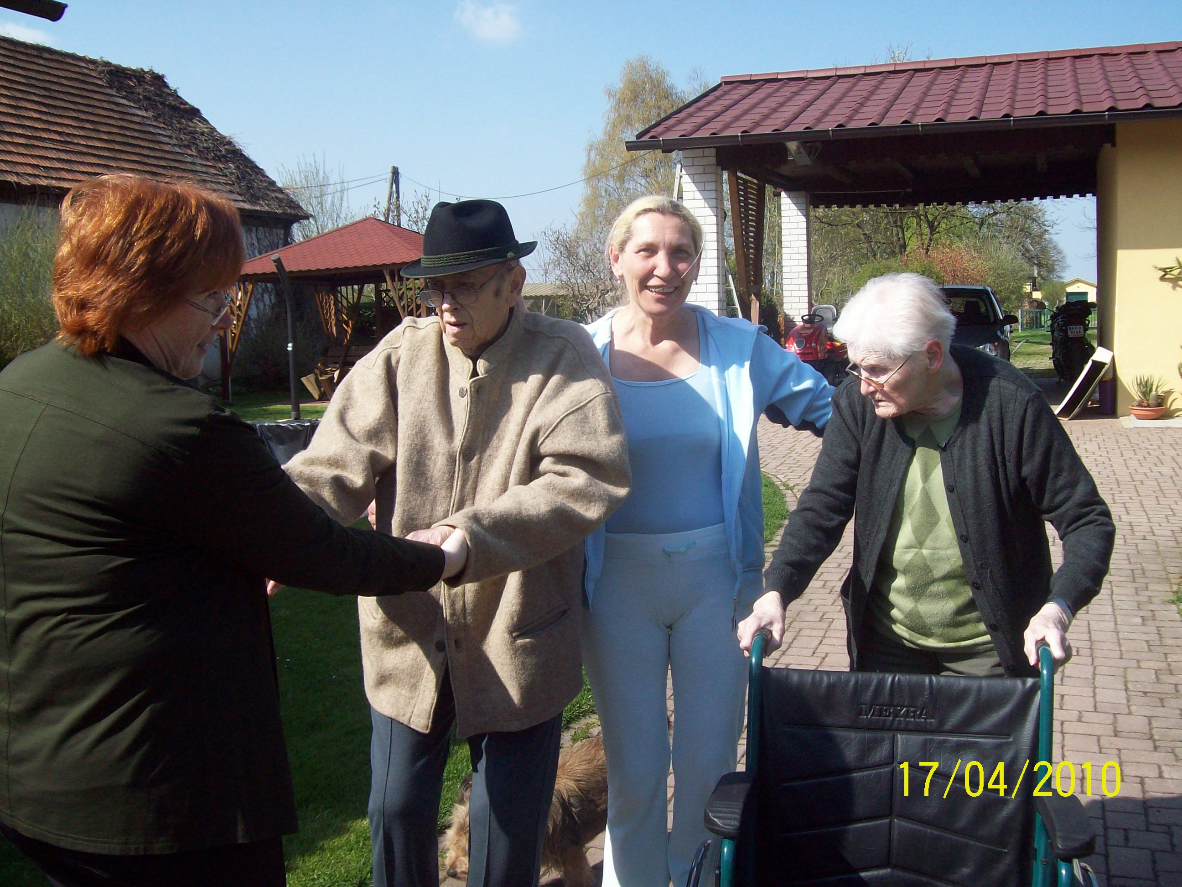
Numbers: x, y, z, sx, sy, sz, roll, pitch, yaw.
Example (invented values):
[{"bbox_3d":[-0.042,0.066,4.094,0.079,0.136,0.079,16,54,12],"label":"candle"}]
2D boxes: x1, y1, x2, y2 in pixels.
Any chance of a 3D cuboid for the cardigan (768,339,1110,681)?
[{"bbox_3d":[0.605,0.151,2.257,0.610,0.680,0.500,0,7,16],"label":"cardigan"}]

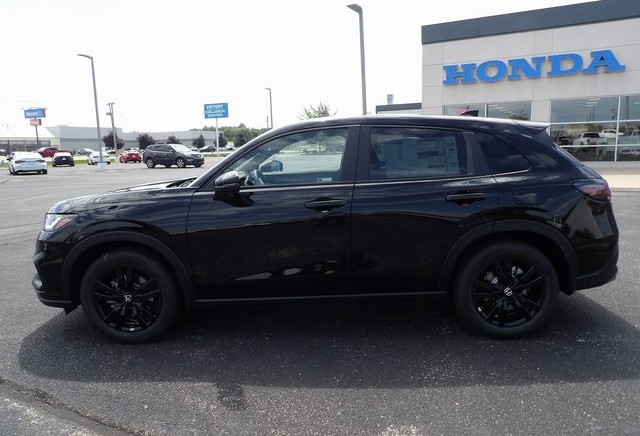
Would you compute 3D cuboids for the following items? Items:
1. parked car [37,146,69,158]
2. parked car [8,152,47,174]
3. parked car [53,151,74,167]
[{"bbox_3d":[-47.780,-11.810,80.000,2.000,1.900,5.700,4,11,30],"label":"parked car"},{"bbox_3d":[-18.922,-3.532,28.681,1.820,1.430,4.700,-9,12,-37],"label":"parked car"},{"bbox_3d":[-26.639,-6.012,45.770,1.830,1.430,4.650,-8,11,-34],"label":"parked car"}]

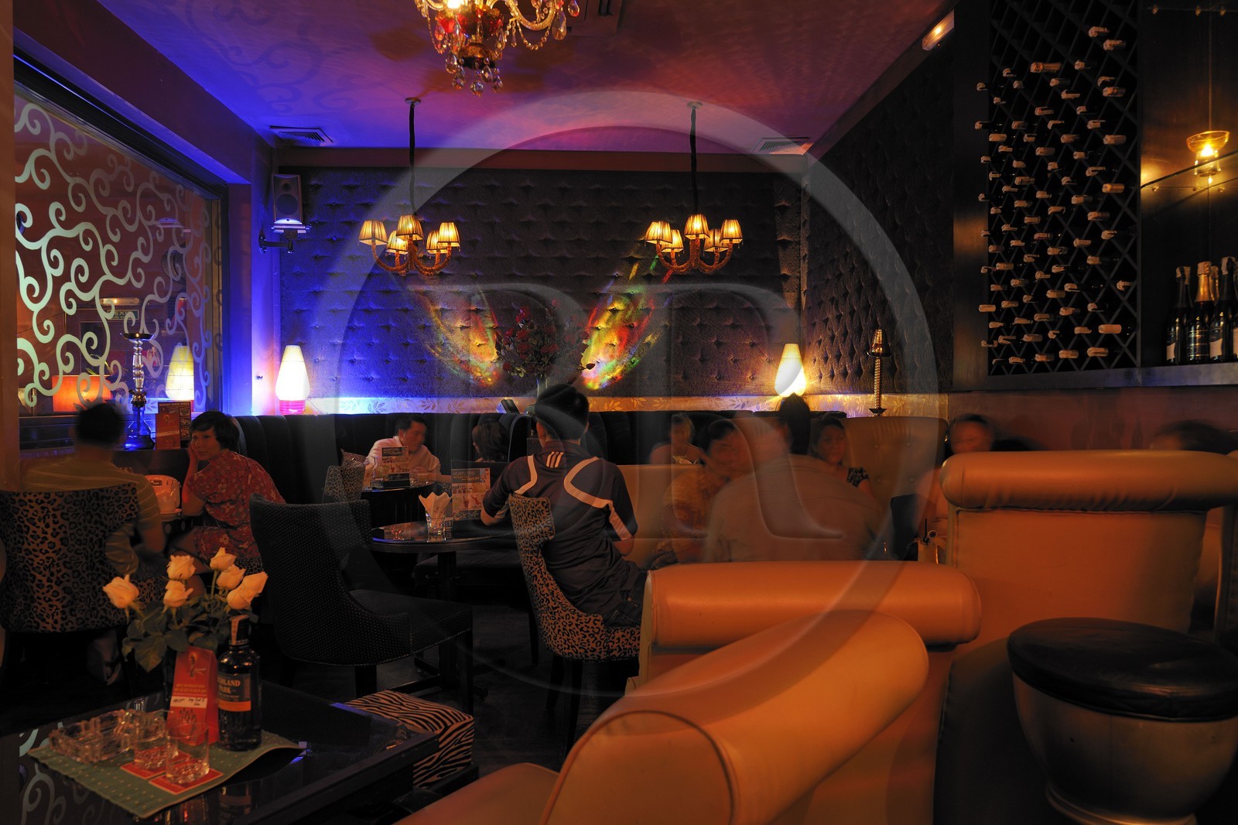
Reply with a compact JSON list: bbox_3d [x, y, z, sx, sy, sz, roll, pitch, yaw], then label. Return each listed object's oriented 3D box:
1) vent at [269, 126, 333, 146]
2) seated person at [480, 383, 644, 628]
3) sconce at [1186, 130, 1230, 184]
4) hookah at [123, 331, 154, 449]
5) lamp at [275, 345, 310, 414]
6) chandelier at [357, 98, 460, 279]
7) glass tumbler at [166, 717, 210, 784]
[{"bbox_3d":[-2.294,-2.020,6.012,0.360,0.040,0.390,0,1,-4],"label":"vent"},{"bbox_3d":[-0.060,0.554,3.400,0.620,1.360,0.780,0,1,35],"label":"seated person"},{"bbox_3d":[1.758,-0.768,2.460,0.104,0.135,0.104,0,0,2],"label":"sconce"},{"bbox_3d":[-2.445,-0.116,4.200,0.145,0.578,0.145,0,1,-4],"label":"hookah"},{"bbox_3d":[-2.295,-0.231,5.800,0.230,0.490,0.230,0,1,0],"label":"lamp"},{"bbox_3d":[-1.306,-1.409,5.170,0.650,1.120,0.640,0,1,-3],"label":"chandelier"},{"bbox_3d":[-0.791,0.620,1.511,0.074,0.096,0.074,0,1,-4],"label":"glass tumbler"}]

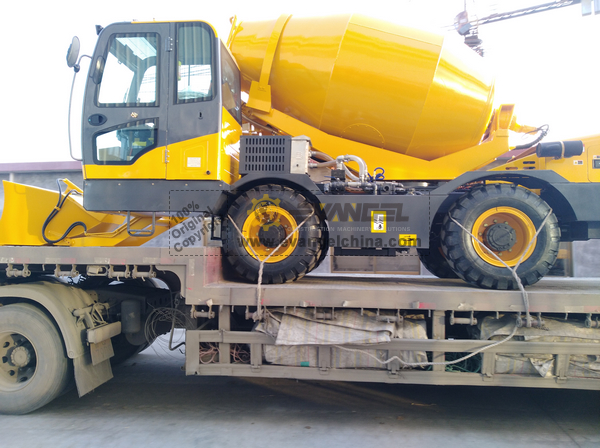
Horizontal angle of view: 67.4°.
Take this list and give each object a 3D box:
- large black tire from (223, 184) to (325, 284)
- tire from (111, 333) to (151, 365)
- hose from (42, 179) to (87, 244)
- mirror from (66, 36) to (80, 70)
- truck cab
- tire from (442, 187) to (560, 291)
[{"bbox_3d":[-0.289,0.127,4.931,1.078,1.078,0.400,0,-4,6],"label":"large black tire"},{"bbox_3d":[-2.656,1.479,6.390,1.070,1.070,0.300,0,-4,6],"label":"tire"},{"bbox_3d":[-2.633,-0.140,5.030,0.480,0.700,0.200,0,-3,7],"label":"hose"},{"bbox_3d":[-2.417,-1.827,4.800,0.070,0.345,0.200,7,-3,3],"label":"mirror"},{"bbox_3d":[-1.580,-1.155,5.408,1.591,2.135,1.020,0,-4,6],"label":"truck cab"},{"bbox_3d":[1.964,0.138,4.460,1.050,1.050,0.400,0,-3,7],"label":"tire"}]

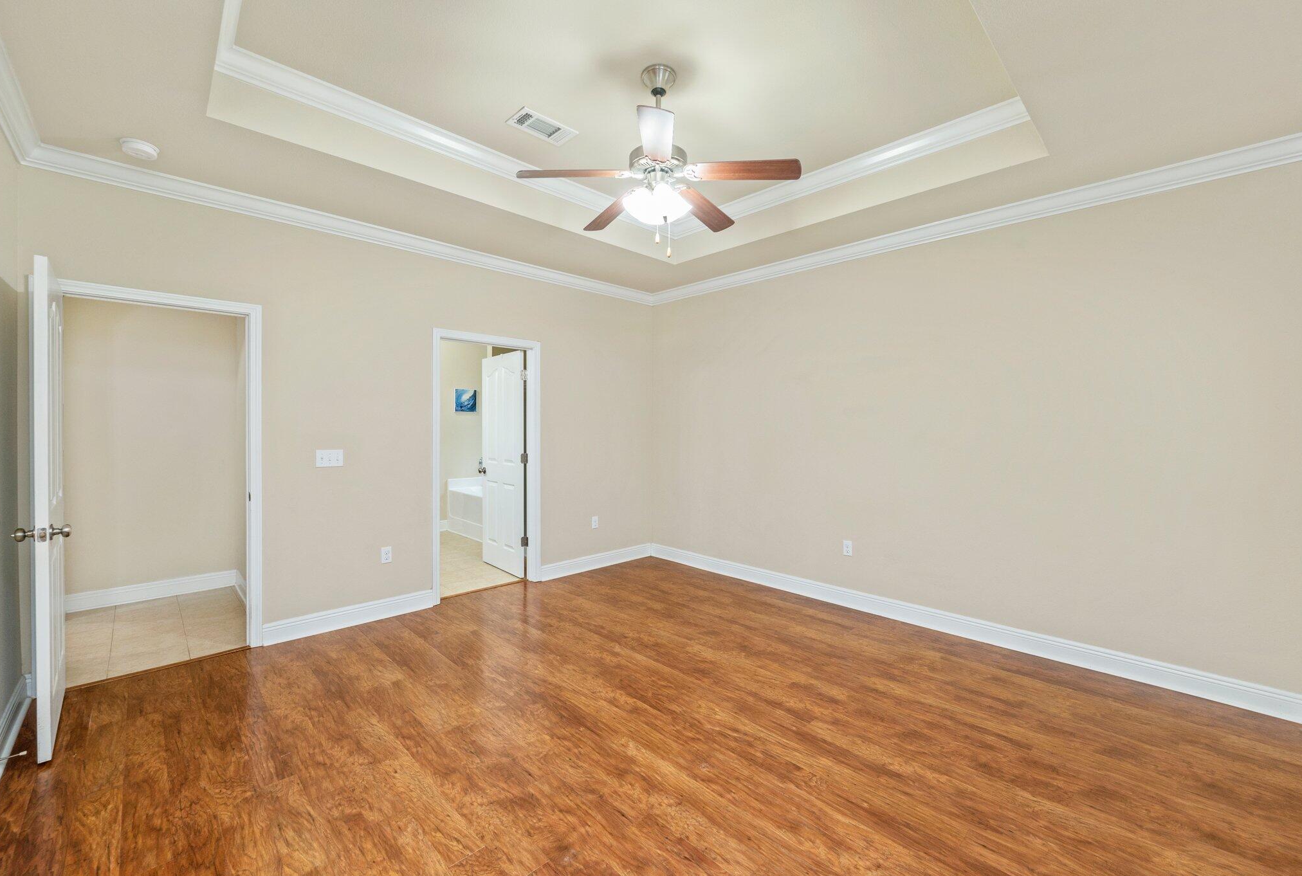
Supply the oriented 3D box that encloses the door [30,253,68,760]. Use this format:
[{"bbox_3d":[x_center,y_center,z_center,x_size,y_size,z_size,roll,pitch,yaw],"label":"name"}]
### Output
[{"bbox_3d":[-2.731,0.288,2.329,0.805,2.033,0.038,1,1,44],"label":"door"}]

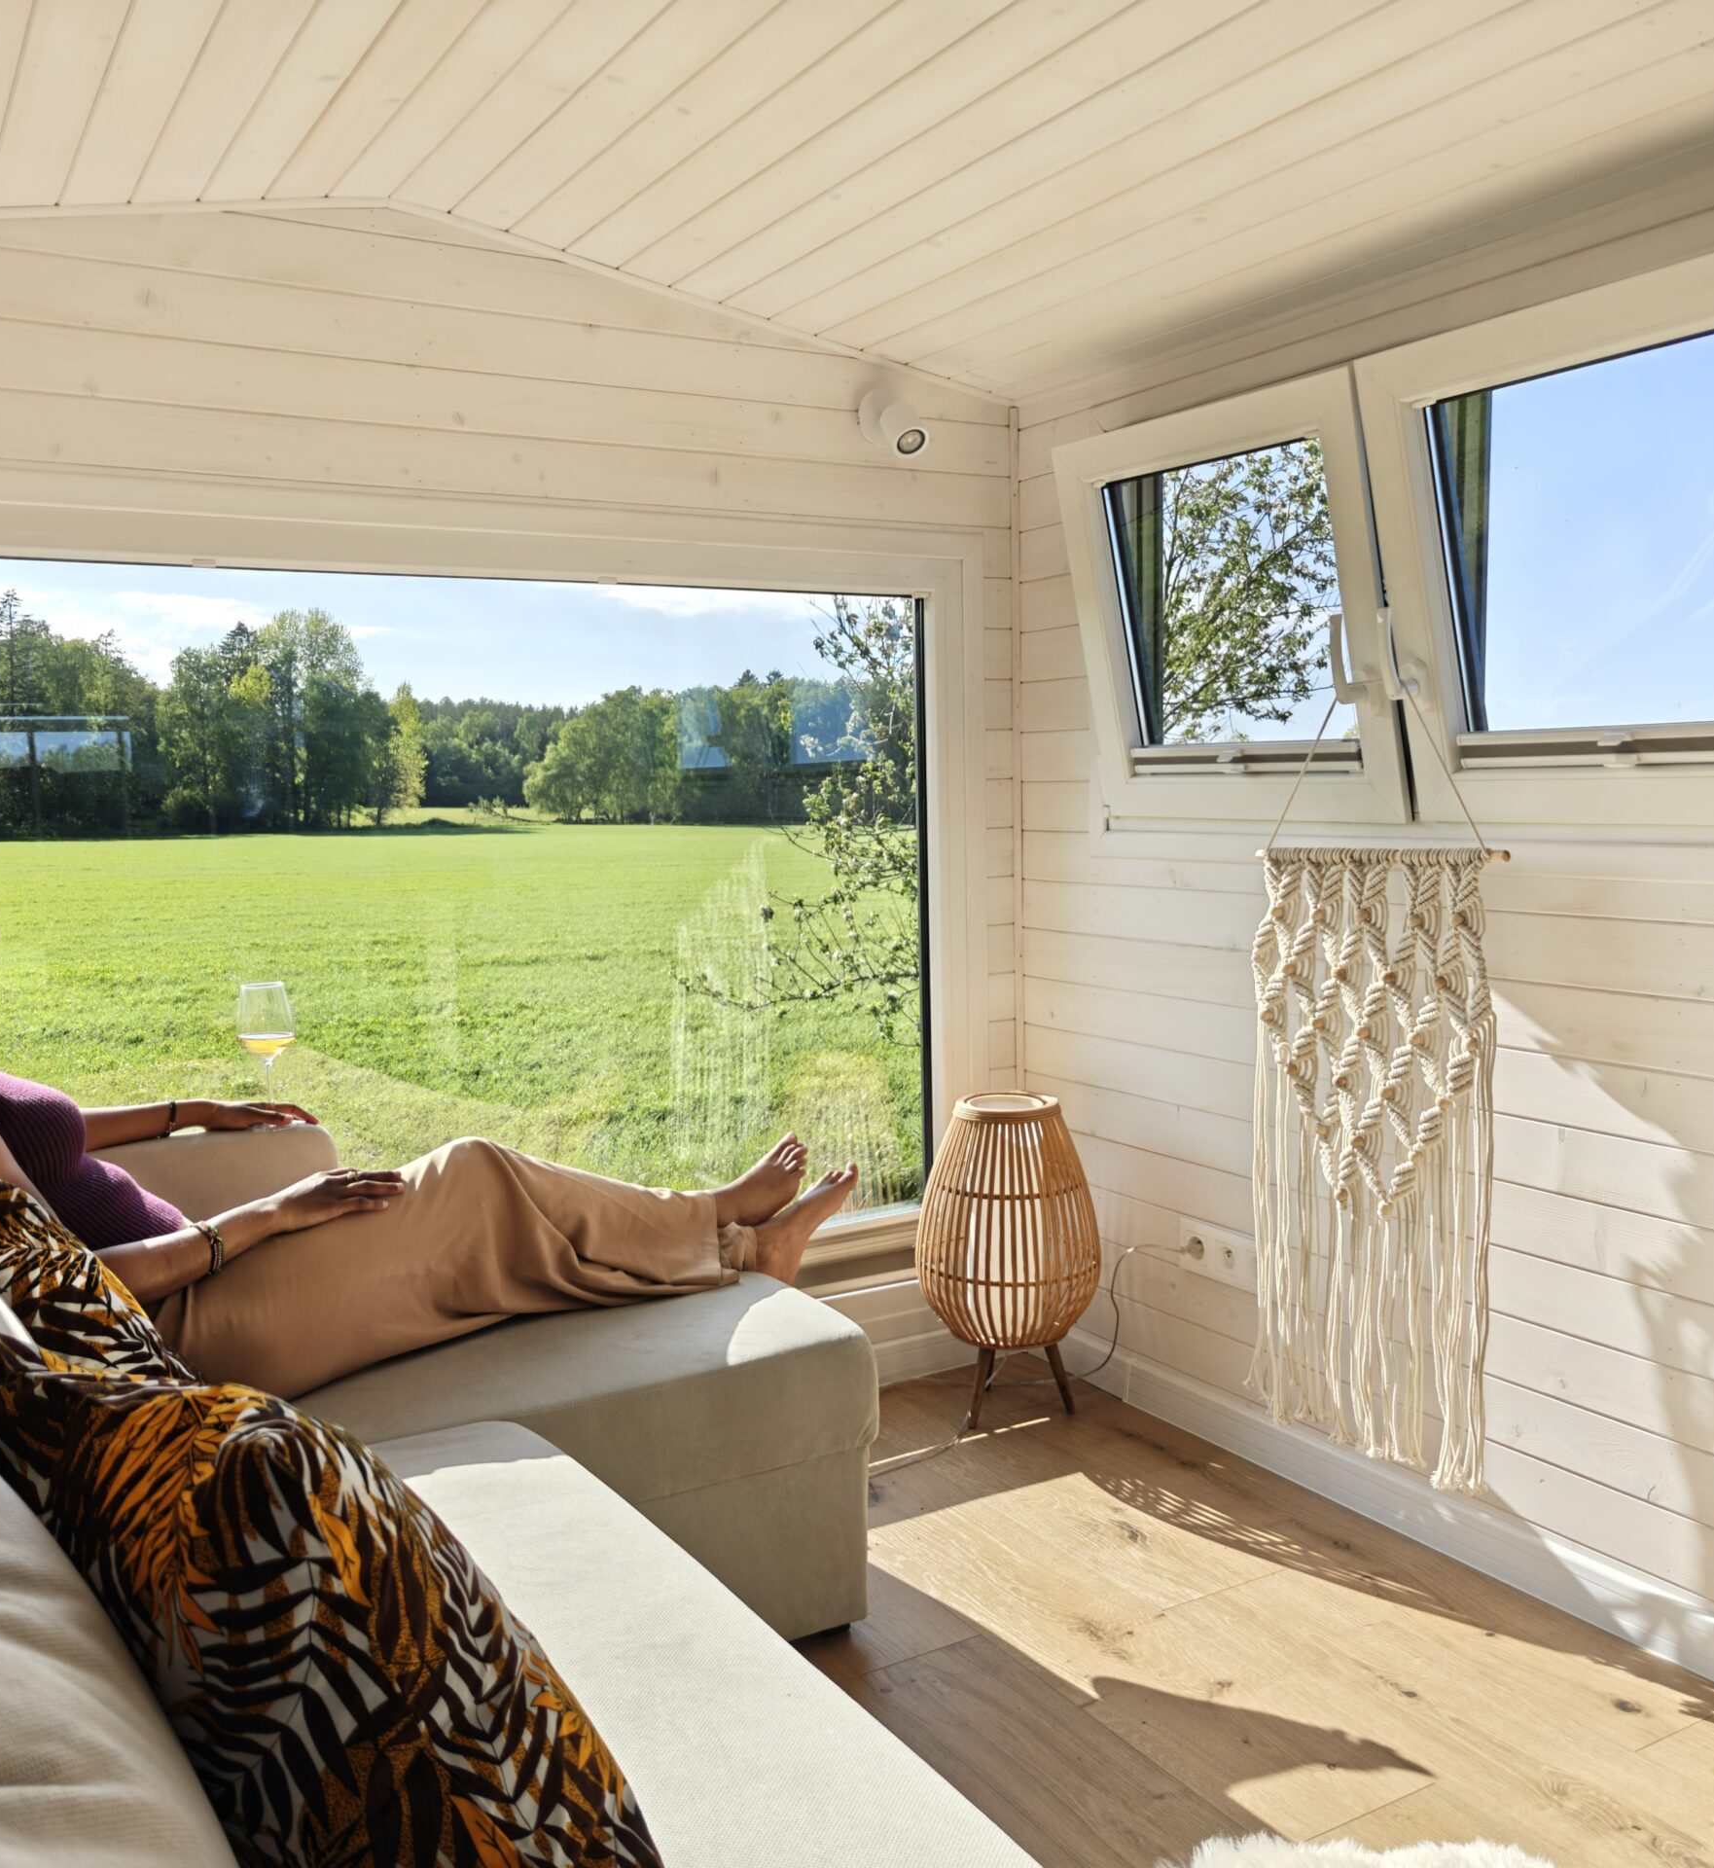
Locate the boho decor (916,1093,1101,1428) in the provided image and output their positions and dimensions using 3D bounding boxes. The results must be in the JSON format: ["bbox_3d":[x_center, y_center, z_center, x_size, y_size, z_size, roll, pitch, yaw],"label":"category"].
[{"bbox_3d":[0.265,0.577,2.972,0.330,0.573,0.330,-1,5,0],"label":"boho decor"}]

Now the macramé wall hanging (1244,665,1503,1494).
[{"bbox_3d":[0.731,0.213,2.365,0.048,1.161,0.440,-5,6,-31],"label":"macramé wall hanging"}]

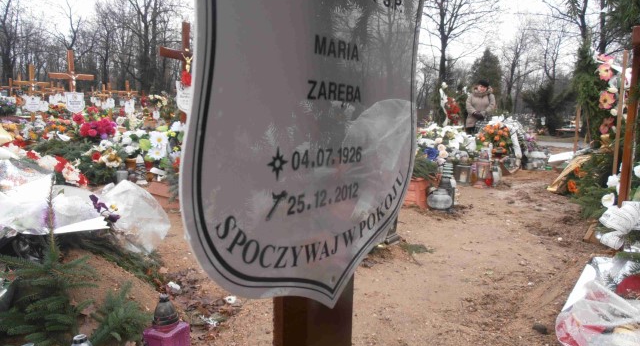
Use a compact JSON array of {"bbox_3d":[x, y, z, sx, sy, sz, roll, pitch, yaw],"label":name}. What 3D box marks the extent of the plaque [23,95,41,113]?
[{"bbox_3d":[-5.322,-1.266,8.200,0.310,0.340,0.030,-7,10,-40],"label":"plaque"}]

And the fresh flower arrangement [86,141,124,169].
[{"bbox_3d":[-1.523,-0.124,3.150,0.280,0.200,0.250,-4,9,-27],"label":"fresh flower arrangement"}]

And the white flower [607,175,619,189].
[{"bbox_3d":[1.483,0.048,2.250,0.062,0.070,0.060,5,9,30],"label":"white flower"}]

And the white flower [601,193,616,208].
[{"bbox_3d":[1.431,0.136,2.200,0.078,0.070,0.065,5,9,30],"label":"white flower"}]

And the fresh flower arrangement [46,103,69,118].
[{"bbox_3d":[-4.733,-1.127,8.000,0.420,0.270,0.360,-4,10,-30],"label":"fresh flower arrangement"}]

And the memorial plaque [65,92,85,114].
[{"bbox_3d":[-3.541,-1.017,6.400,0.280,0.310,0.025,-4,10,-29],"label":"memorial plaque"}]

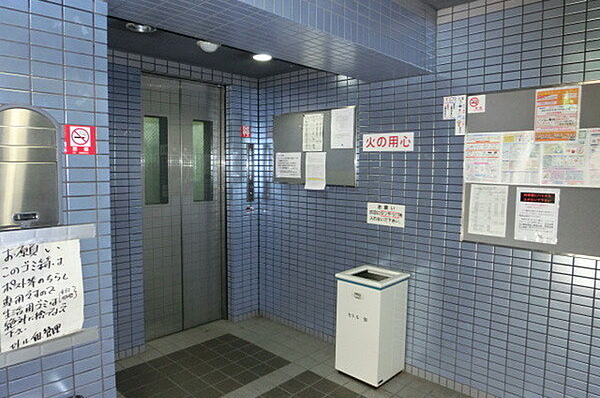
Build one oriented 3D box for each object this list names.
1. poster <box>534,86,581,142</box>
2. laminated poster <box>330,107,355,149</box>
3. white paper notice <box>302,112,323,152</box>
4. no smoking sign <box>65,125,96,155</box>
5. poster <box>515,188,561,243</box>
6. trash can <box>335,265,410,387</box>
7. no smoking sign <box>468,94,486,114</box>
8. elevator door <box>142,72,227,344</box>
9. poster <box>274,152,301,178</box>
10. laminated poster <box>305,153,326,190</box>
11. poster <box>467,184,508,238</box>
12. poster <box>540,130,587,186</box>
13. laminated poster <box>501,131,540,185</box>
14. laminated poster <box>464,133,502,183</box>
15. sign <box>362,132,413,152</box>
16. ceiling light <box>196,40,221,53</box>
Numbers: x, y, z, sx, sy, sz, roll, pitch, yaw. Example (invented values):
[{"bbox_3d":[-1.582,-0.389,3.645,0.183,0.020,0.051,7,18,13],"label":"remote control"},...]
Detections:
[{"bbox_3d":[1.342,-0.439,2.177,0.206,0.282,0.008,5,7,43],"label":"poster"},{"bbox_3d":[0.317,-0.534,3.150,0.212,0.297,0.008,5,7,43],"label":"laminated poster"},{"bbox_3d":[0.102,-0.538,3.363,0.212,0.297,0.010,5,7,44],"label":"white paper notice"},{"bbox_3d":[-0.774,-0.208,1.470,0.006,0.100,0.104,5,7,43],"label":"no smoking sign"},{"bbox_3d":[1.287,0.088,2.264,0.212,0.297,0.010,5,7,44],"label":"poster"},{"bbox_3d":[0.491,0.859,2.846,0.365,0.690,0.365,5,7,44],"label":"trash can"},{"bbox_3d":[1.042,-0.561,2.457,0.100,0.100,0.006,5,7,43],"label":"no smoking sign"},{"bbox_3d":[-0.996,0.082,3.535,0.070,2.120,0.810,5,7,44],"label":"elevator door"},{"bbox_3d":[-0.103,-0.291,3.569,0.299,0.212,0.008,5,7,43],"label":"poster"},{"bbox_3d":[0.121,-0.228,3.368,0.212,0.297,0.010,5,7,44],"label":"laminated poster"},{"bbox_3d":[1.101,0.067,2.442,0.212,0.297,0.010,5,7,44],"label":"poster"},{"bbox_3d":[1.370,-0.214,2.160,0.212,0.297,0.010,5,7,44],"label":"poster"},{"bbox_3d":[1.223,-0.227,2.309,0.208,0.293,0.008,5,7,43],"label":"laminated poster"},{"bbox_3d":[1.072,-0.244,2.447,0.212,0.297,0.010,5,7,44],"label":"laminated poster"},{"bbox_3d":[0.606,-0.397,2.902,0.408,0.124,0.008,5,7,43],"label":"sign"},{"bbox_3d":[-0.602,-0.993,2.736,0.152,0.055,0.152,1,5,0],"label":"ceiling light"}]

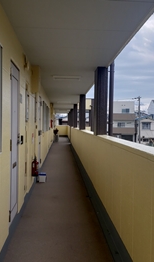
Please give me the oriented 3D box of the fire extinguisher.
[{"bbox_3d":[-0.855,0.732,5.431,0.140,0.430,0.160,1,1,-3],"label":"fire extinguisher"}]

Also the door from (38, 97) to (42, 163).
[{"bbox_3d":[-1.049,0.072,7.226,0.070,2.000,0.750,1,1,-3],"label":"door"}]

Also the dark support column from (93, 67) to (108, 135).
[{"bbox_3d":[0.489,-0.585,5.403,0.210,1.360,0.430,1,1,-3],"label":"dark support column"}]

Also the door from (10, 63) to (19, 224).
[{"bbox_3d":[-0.831,0.173,3.424,0.070,2.000,0.740,1,1,-3],"label":"door"}]

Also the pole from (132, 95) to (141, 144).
[{"bbox_3d":[10.929,-1.536,47.678,1.500,9.500,0.500,1,1,-3],"label":"pole"}]

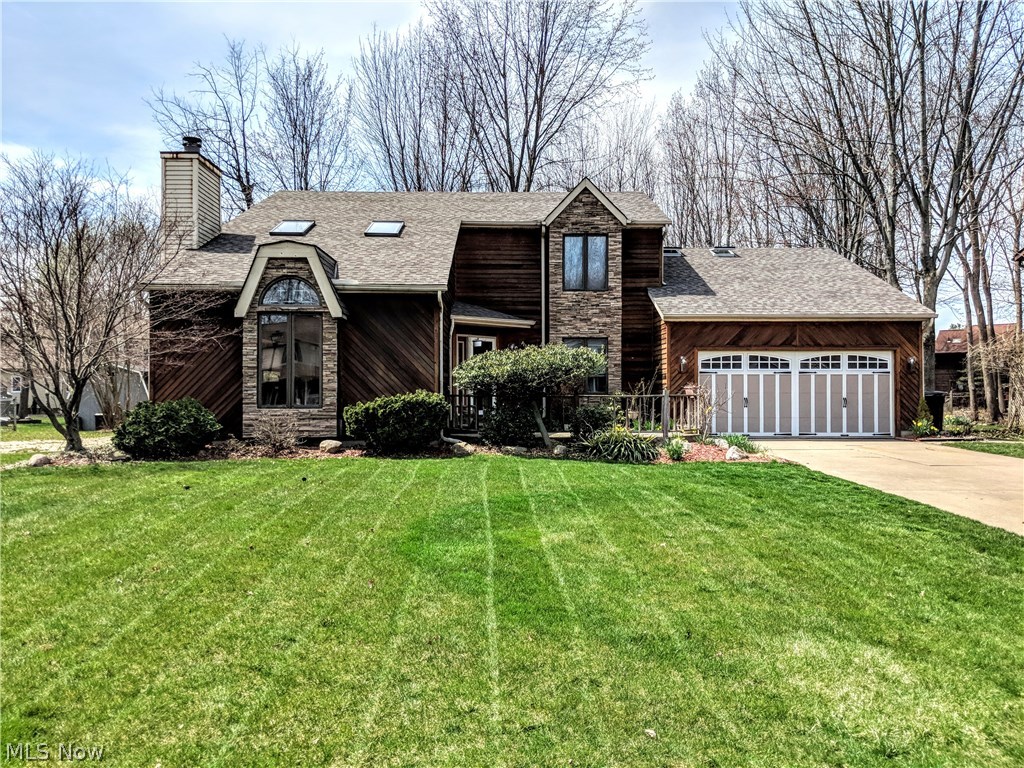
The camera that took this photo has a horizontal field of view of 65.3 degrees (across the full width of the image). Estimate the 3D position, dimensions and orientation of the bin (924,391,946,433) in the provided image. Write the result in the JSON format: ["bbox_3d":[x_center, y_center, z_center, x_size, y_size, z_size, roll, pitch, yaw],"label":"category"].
[{"bbox_3d":[11.050,0.720,20.900,0.620,1.090,0.720,0,0,-1],"label":"bin"}]

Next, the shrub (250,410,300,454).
[{"bbox_3d":[-4.950,1.000,16.800,1.020,0.850,0.950,0,0,-1],"label":"shrub"}]

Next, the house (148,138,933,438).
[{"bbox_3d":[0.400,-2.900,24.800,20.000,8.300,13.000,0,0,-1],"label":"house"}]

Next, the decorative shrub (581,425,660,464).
[{"bbox_3d":[2.130,1.130,15.700,1.540,0.680,1.350,0,0,-1],"label":"decorative shrub"}]

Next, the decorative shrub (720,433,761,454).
[{"bbox_3d":[4.750,1.240,16.600,0.800,0.420,0.650,0,0,-1],"label":"decorative shrub"}]

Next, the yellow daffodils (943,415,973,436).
[{"bbox_3d":[11.300,1.050,20.300,0.760,0.500,0.650,0,0,-1],"label":"yellow daffodils"}]

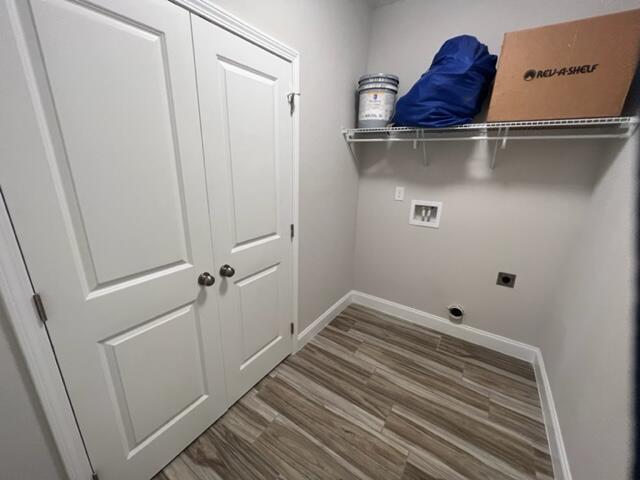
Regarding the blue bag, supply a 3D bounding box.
[{"bbox_3d":[0.859,-1.064,1.699,0.600,0.510,0.310,13,19,33],"label":"blue bag"}]

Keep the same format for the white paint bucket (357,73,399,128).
[{"bbox_3d":[0.462,-1.085,1.947,0.310,0.365,0.310,2,16,0],"label":"white paint bucket"}]

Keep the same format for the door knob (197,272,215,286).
[{"bbox_3d":[-0.541,0.197,1.166,0.064,0.062,0.062,13,19,33],"label":"door knob"}]

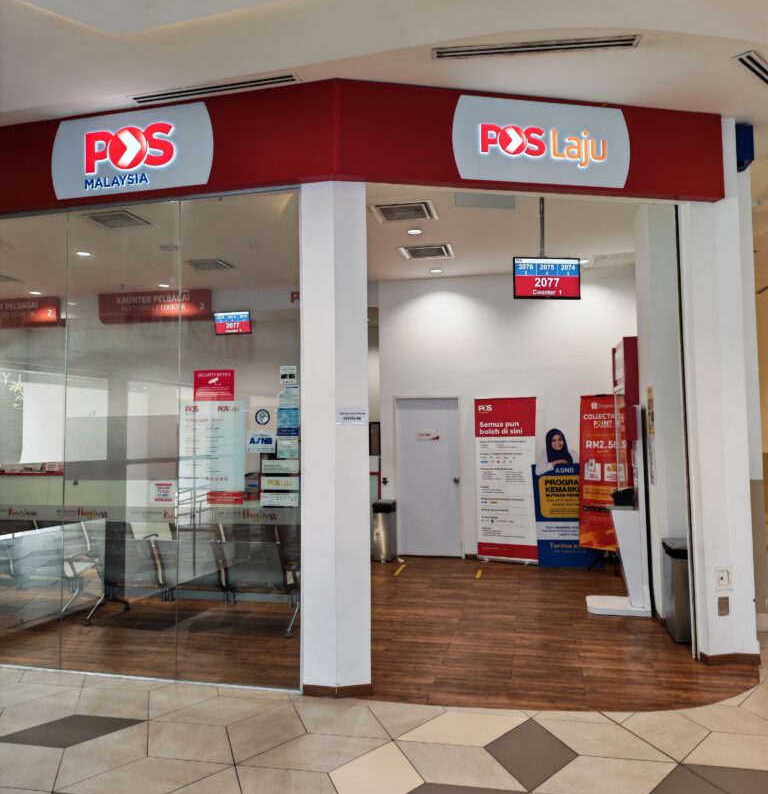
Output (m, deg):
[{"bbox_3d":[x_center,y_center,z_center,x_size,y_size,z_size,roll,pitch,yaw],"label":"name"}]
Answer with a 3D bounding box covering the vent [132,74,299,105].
[{"bbox_3d":[-1.107,-2.012,4.605,1.200,0.050,0.120,-2,-4,14],"label":"vent"}]

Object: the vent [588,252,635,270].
[{"bbox_3d":[2.862,-1.704,8.724,0.600,0.060,0.600,-2,-4,14],"label":"vent"}]

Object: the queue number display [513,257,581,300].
[{"bbox_3d":[1.336,-0.966,5.800,0.560,0.337,0.060,0,-4,-7],"label":"queue number display"}]

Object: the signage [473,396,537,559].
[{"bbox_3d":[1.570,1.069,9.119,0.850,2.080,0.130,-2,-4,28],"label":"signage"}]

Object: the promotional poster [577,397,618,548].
[{"bbox_3d":[2.603,0.943,8.376,0.580,1.920,0.100,-3,-4,33],"label":"promotional poster"}]

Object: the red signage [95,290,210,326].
[{"bbox_3d":[-3.299,-1.297,10.185,1.730,0.430,0.100,-1,-4,10],"label":"red signage"}]

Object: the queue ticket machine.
[{"bbox_3d":[2.123,0.708,6.570,0.540,2.480,0.450,-2,-4,14],"label":"queue ticket machine"}]

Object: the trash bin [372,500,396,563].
[{"bbox_3d":[0.016,1.757,9.350,0.270,0.770,0.320,-2,-4,14],"label":"trash bin"}]

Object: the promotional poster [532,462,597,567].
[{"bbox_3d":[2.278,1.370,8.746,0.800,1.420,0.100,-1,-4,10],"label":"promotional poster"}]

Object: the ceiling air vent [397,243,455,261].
[{"bbox_3d":[0.516,-1.697,8.339,0.590,0.060,0.590,-2,-4,14],"label":"ceiling air vent"}]

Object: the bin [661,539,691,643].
[{"bbox_3d":[2.377,1.507,5.591,0.270,0.760,0.340,-2,-4,14],"label":"bin"}]

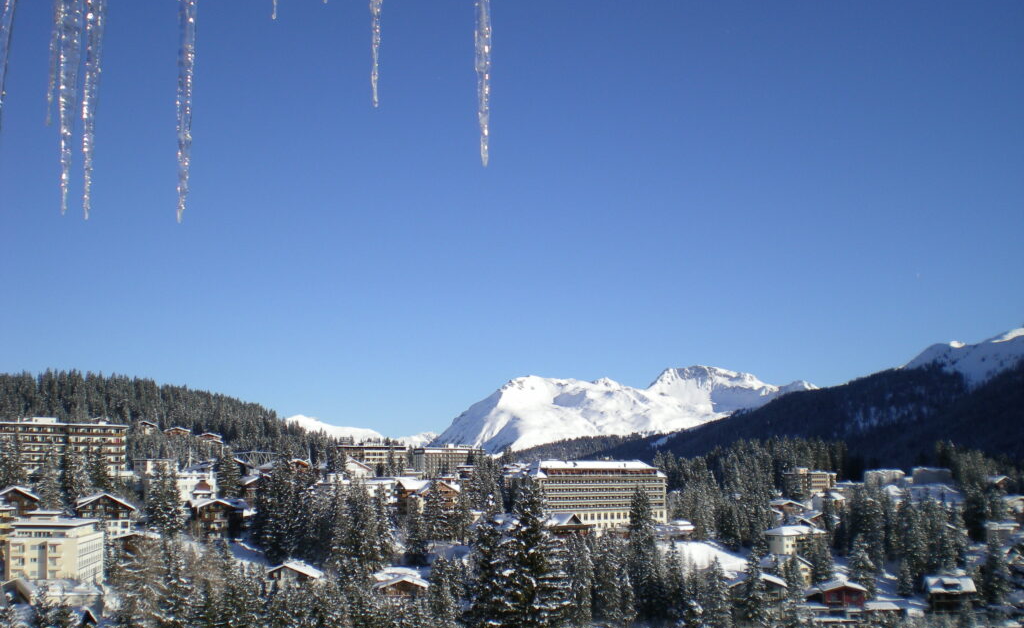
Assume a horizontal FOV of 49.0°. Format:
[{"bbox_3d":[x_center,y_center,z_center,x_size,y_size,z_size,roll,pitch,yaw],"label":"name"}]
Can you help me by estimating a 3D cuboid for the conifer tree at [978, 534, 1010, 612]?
[{"bbox_3d":[124.910,67.130,291.000,7.880,19.730,7.880,-1,-9,0],"label":"conifer tree"}]

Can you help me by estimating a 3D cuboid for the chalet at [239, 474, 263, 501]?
[{"bbox_3d":[-87.700,59.690,385.000,10.500,9.500,10.000,4,-9,-27],"label":"chalet"}]

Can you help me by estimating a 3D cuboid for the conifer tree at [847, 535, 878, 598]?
[{"bbox_3d":[99.150,71.390,318.000,7.530,17.710,7.530,-1,-9,0],"label":"conifer tree"}]

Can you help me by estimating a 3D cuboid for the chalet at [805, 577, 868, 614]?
[{"bbox_3d":[83.480,72.210,290.000,13.660,8.770,13.660,-2,-9,8],"label":"chalet"}]

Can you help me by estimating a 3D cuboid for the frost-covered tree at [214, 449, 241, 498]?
[{"bbox_3d":[-86.050,49.730,340.000,7.600,16.800,7.600,-1,-8,0],"label":"frost-covered tree"}]

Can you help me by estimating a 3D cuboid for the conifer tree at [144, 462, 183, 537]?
[{"bbox_3d":[-97.380,52.210,315.000,10.640,19.910,10.640,-1,-9,0],"label":"conifer tree"}]

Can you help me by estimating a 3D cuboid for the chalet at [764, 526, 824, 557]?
[{"bbox_3d":[111.000,88.710,442.000,18.600,11.690,12.400,3,-9,-22],"label":"chalet"}]

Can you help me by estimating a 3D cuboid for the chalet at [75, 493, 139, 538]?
[{"bbox_3d":[-115.490,57.090,320.000,15.680,12.400,13.630,3,-9,-24],"label":"chalet"}]

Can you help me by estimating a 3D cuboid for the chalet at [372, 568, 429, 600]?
[{"bbox_3d":[-27.110,67.260,275.000,13.000,9.300,12.000,0,-8,-2],"label":"chalet"}]

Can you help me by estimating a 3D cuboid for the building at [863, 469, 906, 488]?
[{"bbox_3d":[221.870,98.600,670.000,22.000,13.000,12.500,-1,-8,3],"label":"building"}]

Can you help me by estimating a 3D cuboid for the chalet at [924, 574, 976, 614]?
[{"bbox_3d":[114.140,73.000,293.000,11.500,9.500,9.500,-2,-8,7],"label":"chalet"}]

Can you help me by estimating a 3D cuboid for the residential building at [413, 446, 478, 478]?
[{"bbox_3d":[-46.700,103.350,780.000,46.000,21.500,15.000,4,-9,-30],"label":"residential building"}]

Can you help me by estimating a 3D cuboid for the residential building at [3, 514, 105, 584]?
[{"bbox_3d":[-110.140,56.180,272.000,16.650,15.090,30.650,1,-9,-12],"label":"residential building"}]

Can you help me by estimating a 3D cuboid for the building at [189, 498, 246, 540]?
[{"bbox_3d":[-79.740,55.910,305.000,12.700,11.200,11.500,-1,-8,2],"label":"building"}]

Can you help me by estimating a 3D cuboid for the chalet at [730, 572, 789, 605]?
[{"bbox_3d":[62.320,71.120,285.000,13.200,10.300,11.000,-1,-8,0],"label":"chalet"}]

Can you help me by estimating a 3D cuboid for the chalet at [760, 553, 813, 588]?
[{"bbox_3d":[86.860,80.870,356.000,11.250,10.460,10.710,4,-10,-27],"label":"chalet"}]

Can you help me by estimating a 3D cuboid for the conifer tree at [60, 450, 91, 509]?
[{"bbox_3d":[-131.250,49.430,338.000,8.560,17.850,8.560,-1,-9,0],"label":"conifer tree"}]

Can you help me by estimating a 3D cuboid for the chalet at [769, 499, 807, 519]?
[{"bbox_3d":[115.100,82.070,470.000,12.000,9.500,12.000,1,-8,-14],"label":"chalet"}]

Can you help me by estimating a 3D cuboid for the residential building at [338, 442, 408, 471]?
[{"bbox_3d":[-69.090,72.020,560.000,34.000,15.500,15.000,1,-8,-12],"label":"residential building"}]

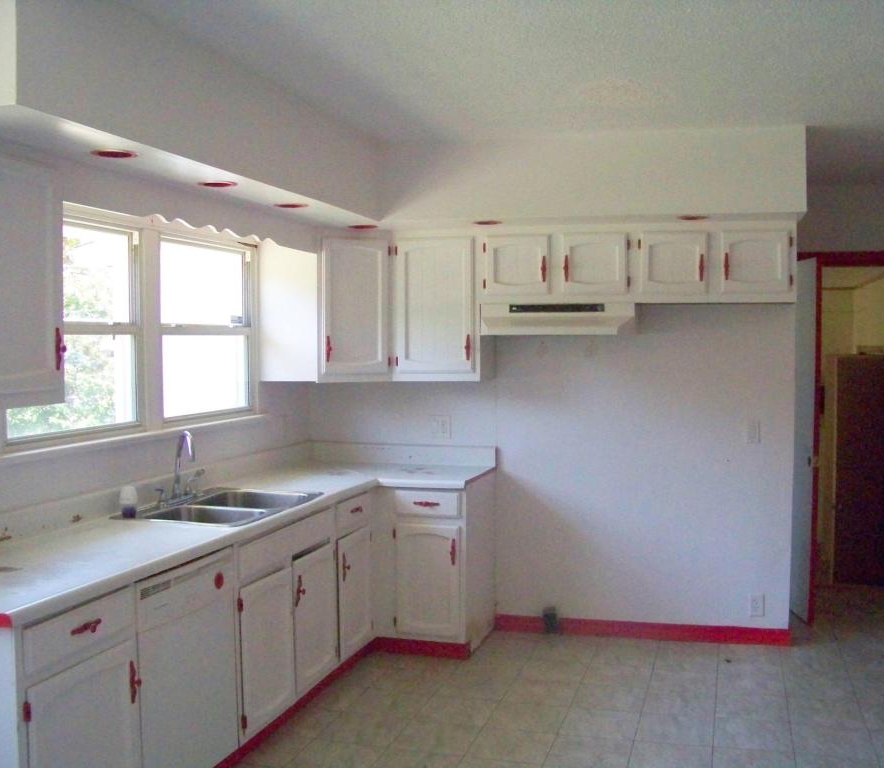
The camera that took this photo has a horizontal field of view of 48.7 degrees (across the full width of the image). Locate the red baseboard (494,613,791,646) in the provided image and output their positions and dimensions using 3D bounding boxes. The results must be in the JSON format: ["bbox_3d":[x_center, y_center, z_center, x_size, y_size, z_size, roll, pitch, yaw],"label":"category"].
[{"bbox_3d":[1.022,1.288,5.090,1.550,0.088,0.018,1,3,17],"label":"red baseboard"}]

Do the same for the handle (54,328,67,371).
[{"bbox_3d":[-1.154,-0.105,2.961,0.032,0.130,0.025,1,3,17],"label":"handle"}]

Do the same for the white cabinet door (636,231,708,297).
[{"bbox_3d":[1.097,-0.571,4.618,0.326,0.305,0.025,0,2,17],"label":"white cabinet door"}]

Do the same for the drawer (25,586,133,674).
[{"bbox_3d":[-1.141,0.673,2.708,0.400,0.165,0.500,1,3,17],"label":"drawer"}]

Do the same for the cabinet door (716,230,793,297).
[{"bbox_3d":[1.452,-0.558,4.514,0.325,0.300,0.025,0,2,17],"label":"cabinet door"}]

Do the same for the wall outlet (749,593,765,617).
[{"bbox_3d":[1.585,1.113,4.912,0.075,0.117,0.010,1,3,17],"label":"wall outlet"}]

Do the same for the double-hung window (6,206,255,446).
[{"bbox_3d":[-1.200,-0.249,4.097,0.090,0.850,1.770,1,3,17],"label":"double-hung window"}]

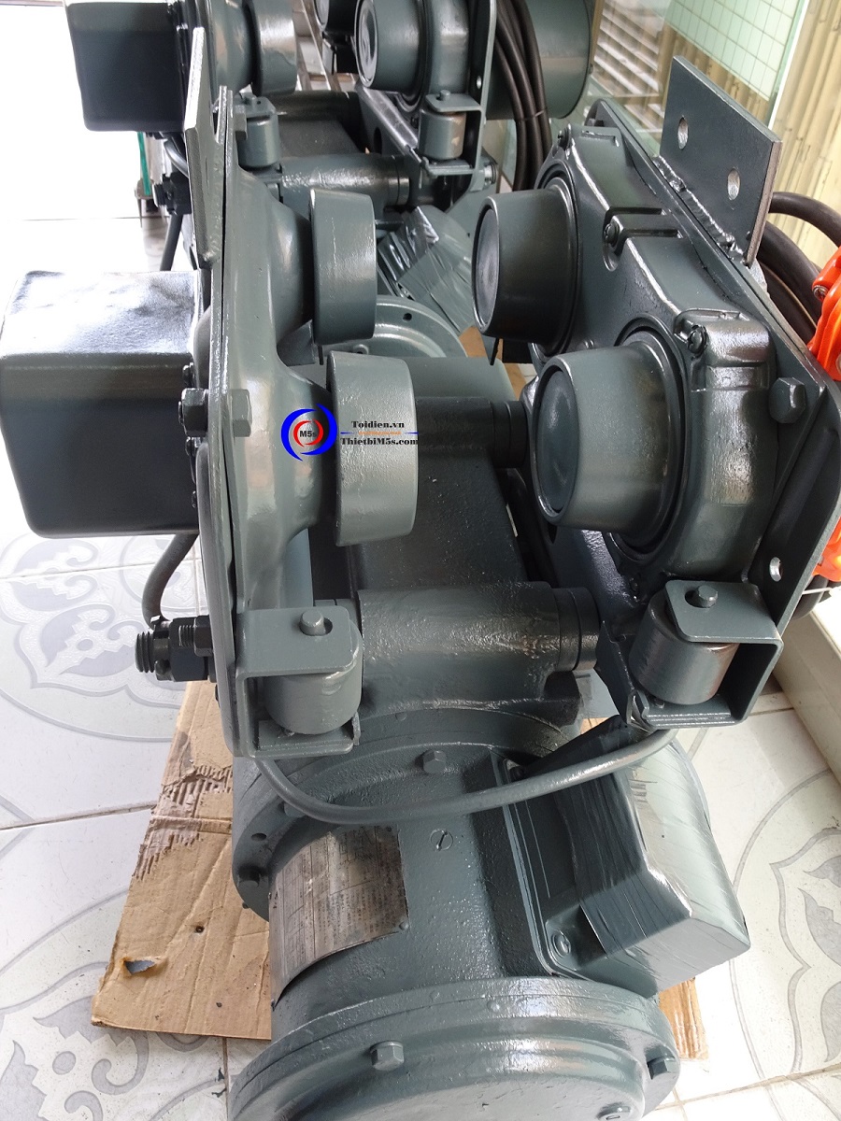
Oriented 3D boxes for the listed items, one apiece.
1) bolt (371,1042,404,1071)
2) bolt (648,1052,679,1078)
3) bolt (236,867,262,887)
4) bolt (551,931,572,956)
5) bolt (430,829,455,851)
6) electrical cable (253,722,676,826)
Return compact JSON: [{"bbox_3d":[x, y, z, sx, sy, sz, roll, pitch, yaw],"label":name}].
[{"bbox_3d":[-0.016,0.243,0.446,0.015,0.014,0.008,-2,41,-8],"label":"bolt"},{"bbox_3d":[0.136,0.281,0.505,0.015,0.014,0.008,-2,41,-8],"label":"bolt"},{"bbox_3d":[-0.118,0.217,0.623,0.015,0.014,0.008,-2,41,-8],"label":"bolt"},{"bbox_3d":[0.076,0.206,0.487,0.006,0.013,0.013,-28,40,14],"label":"bolt"},{"bbox_3d":[0.013,0.165,0.534,0.013,0.005,0.013,-2,41,-8],"label":"bolt"},{"bbox_3d":[0.028,0.125,0.516,0.249,0.081,0.064,-2,43,-8],"label":"electrical cable"}]

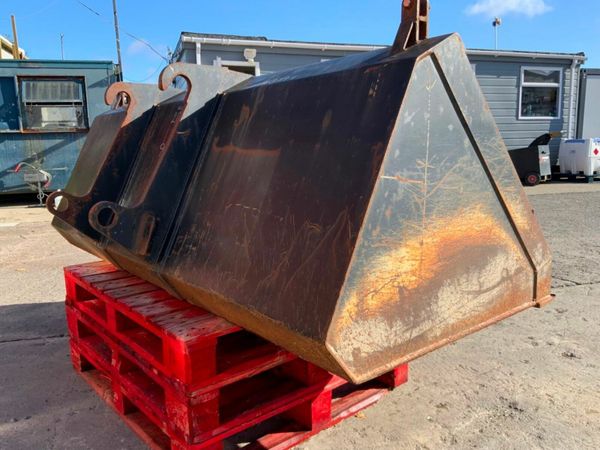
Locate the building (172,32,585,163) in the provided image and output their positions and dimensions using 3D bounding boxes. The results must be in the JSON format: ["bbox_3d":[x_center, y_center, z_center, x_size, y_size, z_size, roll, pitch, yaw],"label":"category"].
[{"bbox_3d":[1.849,-2.595,12.081,9.396,2.817,3.100,-5,10,-19],"label":"building"}]

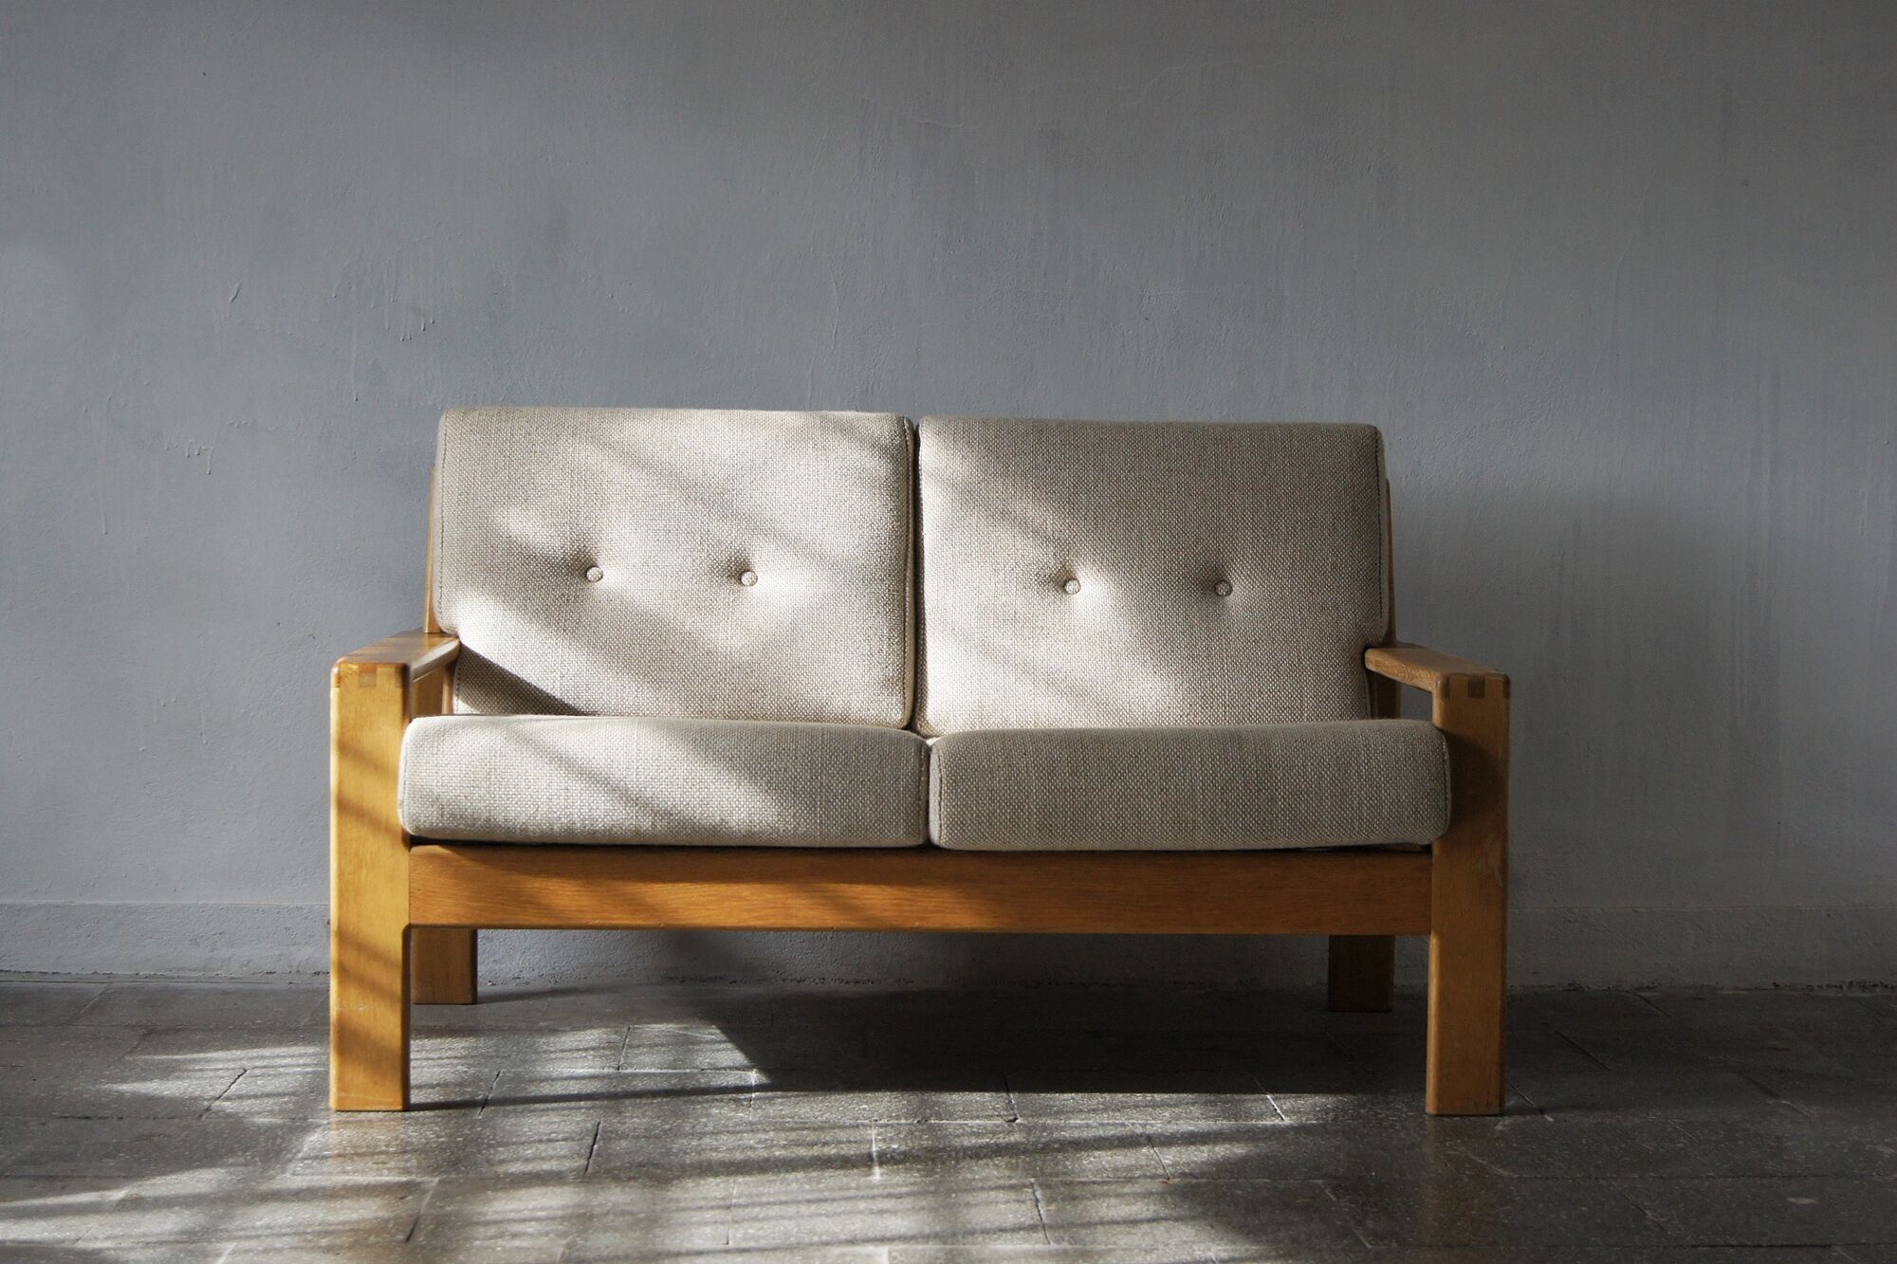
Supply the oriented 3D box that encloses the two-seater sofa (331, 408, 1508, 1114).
[{"bbox_3d":[-0.043,0.126,4.067,1.355,0.822,0.900,1,2,-2],"label":"two-seater sofa"}]

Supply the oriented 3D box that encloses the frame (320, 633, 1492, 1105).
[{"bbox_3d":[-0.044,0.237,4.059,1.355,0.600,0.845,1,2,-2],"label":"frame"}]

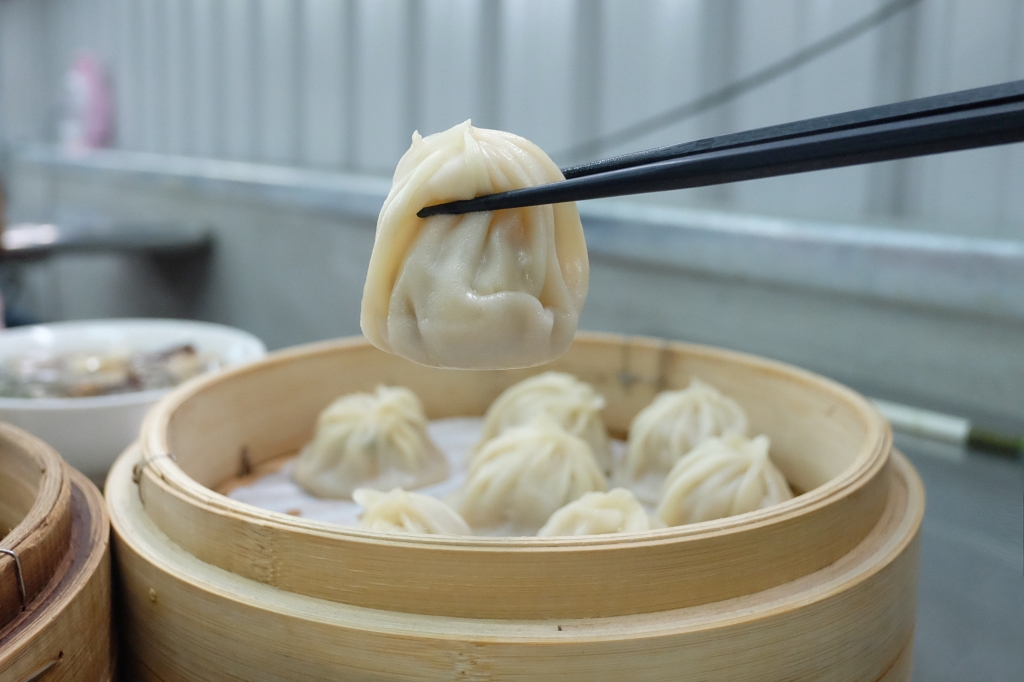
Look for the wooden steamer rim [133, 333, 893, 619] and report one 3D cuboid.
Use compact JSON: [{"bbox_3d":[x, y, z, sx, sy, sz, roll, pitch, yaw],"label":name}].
[{"bbox_3d":[0.001,0.023,0.243,0.216,0.015,0.216,0,11,0],"label":"wooden steamer rim"}]

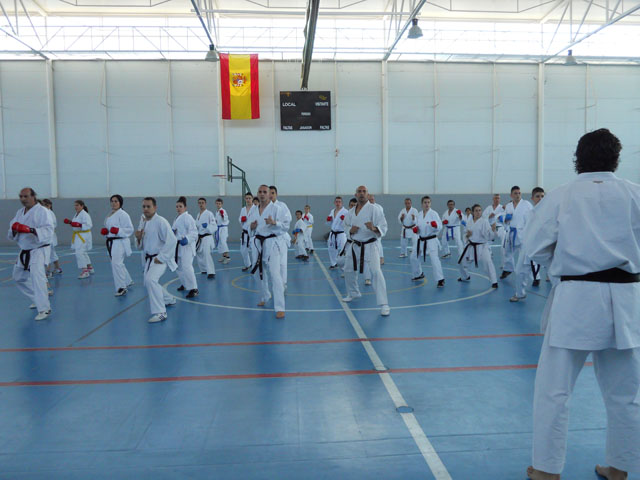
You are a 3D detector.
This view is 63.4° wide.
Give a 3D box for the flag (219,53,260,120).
[{"bbox_3d":[-3.173,-6.107,20.666,1.550,2.585,0.060,-1,3,-3],"label":"flag"}]

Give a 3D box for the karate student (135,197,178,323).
[{"bbox_3d":[-2.150,0.204,6.803,0.570,1.532,0.920,0,4,20],"label":"karate student"}]

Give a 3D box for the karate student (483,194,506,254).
[{"bbox_3d":[4.466,-0.341,13.250,0.620,1.639,0.650,0,4,18],"label":"karate student"}]

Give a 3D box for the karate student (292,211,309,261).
[{"bbox_3d":[-0.524,-0.138,13.918,0.400,1.280,0.420,3,5,43],"label":"karate student"}]

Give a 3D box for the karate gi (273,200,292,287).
[{"bbox_3d":[-0.715,0.040,9.018,0.570,1.452,0.570,0,4,20],"label":"karate gi"}]

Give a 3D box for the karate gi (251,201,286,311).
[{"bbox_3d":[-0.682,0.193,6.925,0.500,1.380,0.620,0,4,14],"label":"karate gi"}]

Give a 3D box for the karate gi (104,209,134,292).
[{"bbox_3d":[-3.399,0.138,8.772,0.500,1.358,0.630,1,4,25],"label":"karate gi"}]

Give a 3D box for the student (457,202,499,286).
[{"bbox_3d":[2.740,0.075,9.008,0.680,1.382,0.780,0,4,20],"label":"student"}]

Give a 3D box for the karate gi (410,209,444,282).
[{"bbox_3d":[1.874,0.091,9.025,0.560,1.250,0.620,1,4,25],"label":"karate gi"}]

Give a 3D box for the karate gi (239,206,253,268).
[{"bbox_3d":[-1.593,-0.074,11.705,0.520,1.364,0.550,0,4,10],"label":"karate gi"}]

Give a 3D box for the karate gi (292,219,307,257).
[{"bbox_3d":[-0.532,-0.057,13.771,0.450,1.028,0.380,-4,5,-42],"label":"karate gi"}]

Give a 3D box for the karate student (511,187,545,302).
[{"bbox_3d":[3.166,0.025,7.750,0.620,1.623,0.800,0,4,20],"label":"karate student"}]

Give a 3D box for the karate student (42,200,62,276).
[{"bbox_3d":[-5.857,-0.059,11.250,0.500,1.632,0.600,0,4,8],"label":"karate student"}]

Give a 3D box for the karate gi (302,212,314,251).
[{"bbox_3d":[-0.351,-0.254,15.815,0.400,1.170,0.440,1,4,22],"label":"karate gi"}]

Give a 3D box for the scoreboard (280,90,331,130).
[{"bbox_3d":[-0.570,-5.163,20.767,2.026,1.547,0.120,-1,4,-4],"label":"scoreboard"}]

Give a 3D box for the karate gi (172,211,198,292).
[{"bbox_3d":[-2.189,0.174,8.425,0.480,1.270,0.540,2,4,33],"label":"karate gi"}]

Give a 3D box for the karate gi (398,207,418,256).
[{"bbox_3d":[2.467,-0.287,14.513,0.550,1.320,0.550,0,4,18],"label":"karate gi"}]

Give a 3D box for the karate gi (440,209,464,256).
[{"bbox_3d":[3.434,-0.200,13.316,0.580,1.270,0.600,1,4,25],"label":"karate gi"}]

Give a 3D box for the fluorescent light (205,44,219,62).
[{"bbox_3d":[-3.849,-6.643,18.417,0.455,0.610,0.455,-1,4,-4],"label":"fluorescent light"}]

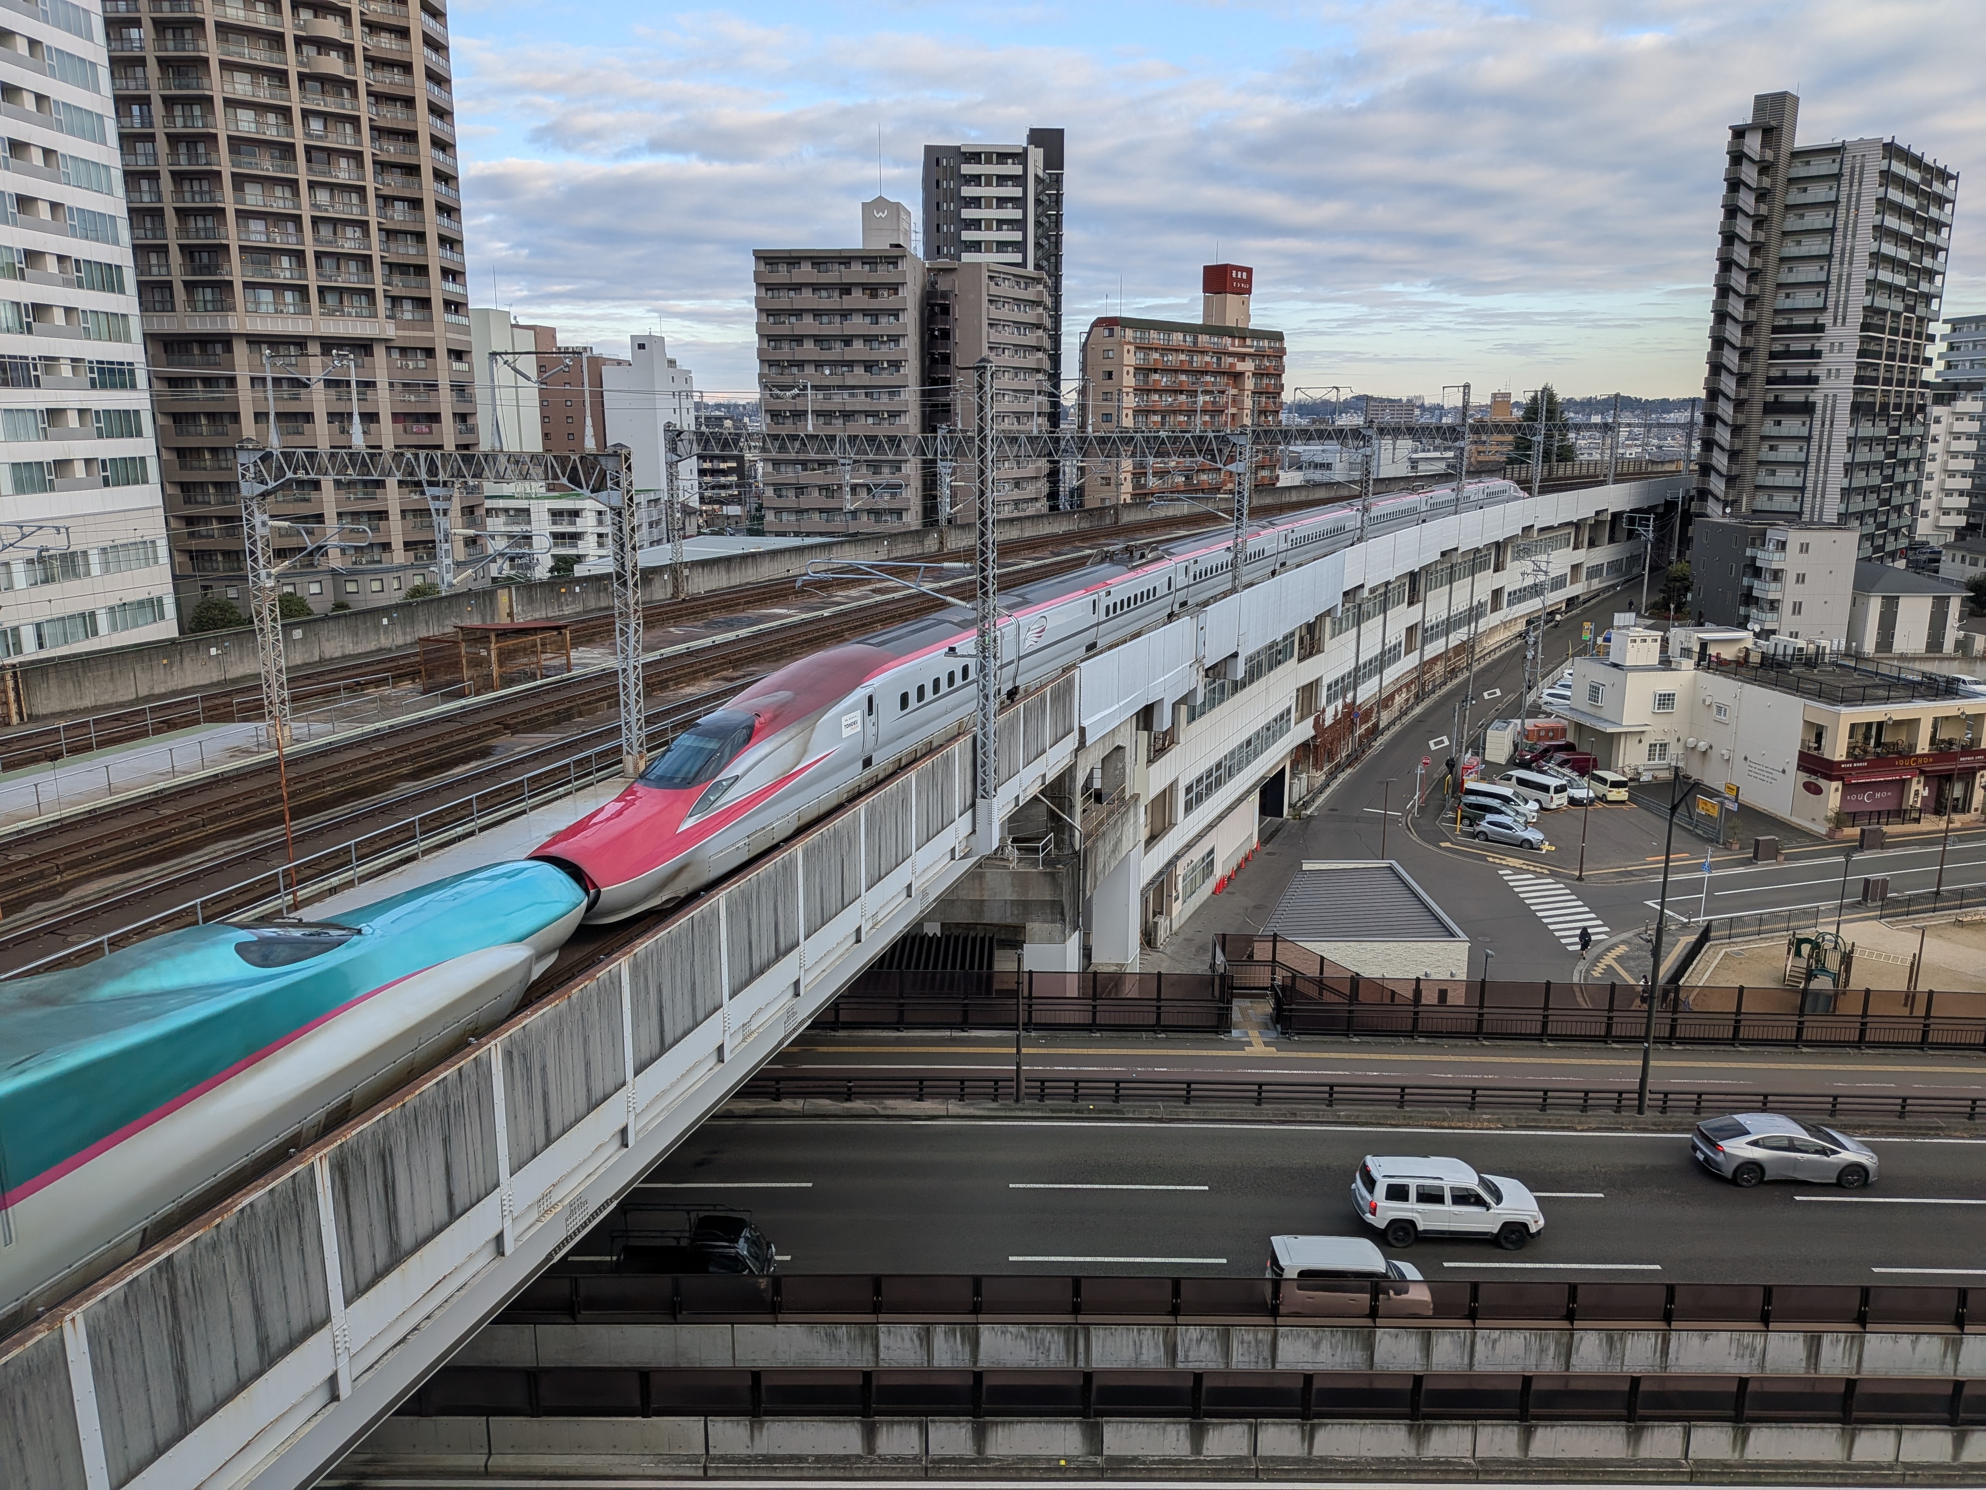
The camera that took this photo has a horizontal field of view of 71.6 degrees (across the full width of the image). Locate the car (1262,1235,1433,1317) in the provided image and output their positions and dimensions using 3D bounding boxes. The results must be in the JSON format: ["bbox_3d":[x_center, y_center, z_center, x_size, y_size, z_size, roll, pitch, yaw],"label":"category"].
[{"bbox_3d":[7.900,11.974,30.523,3.400,1.650,1.475,1,13,2],"label":"car"}]

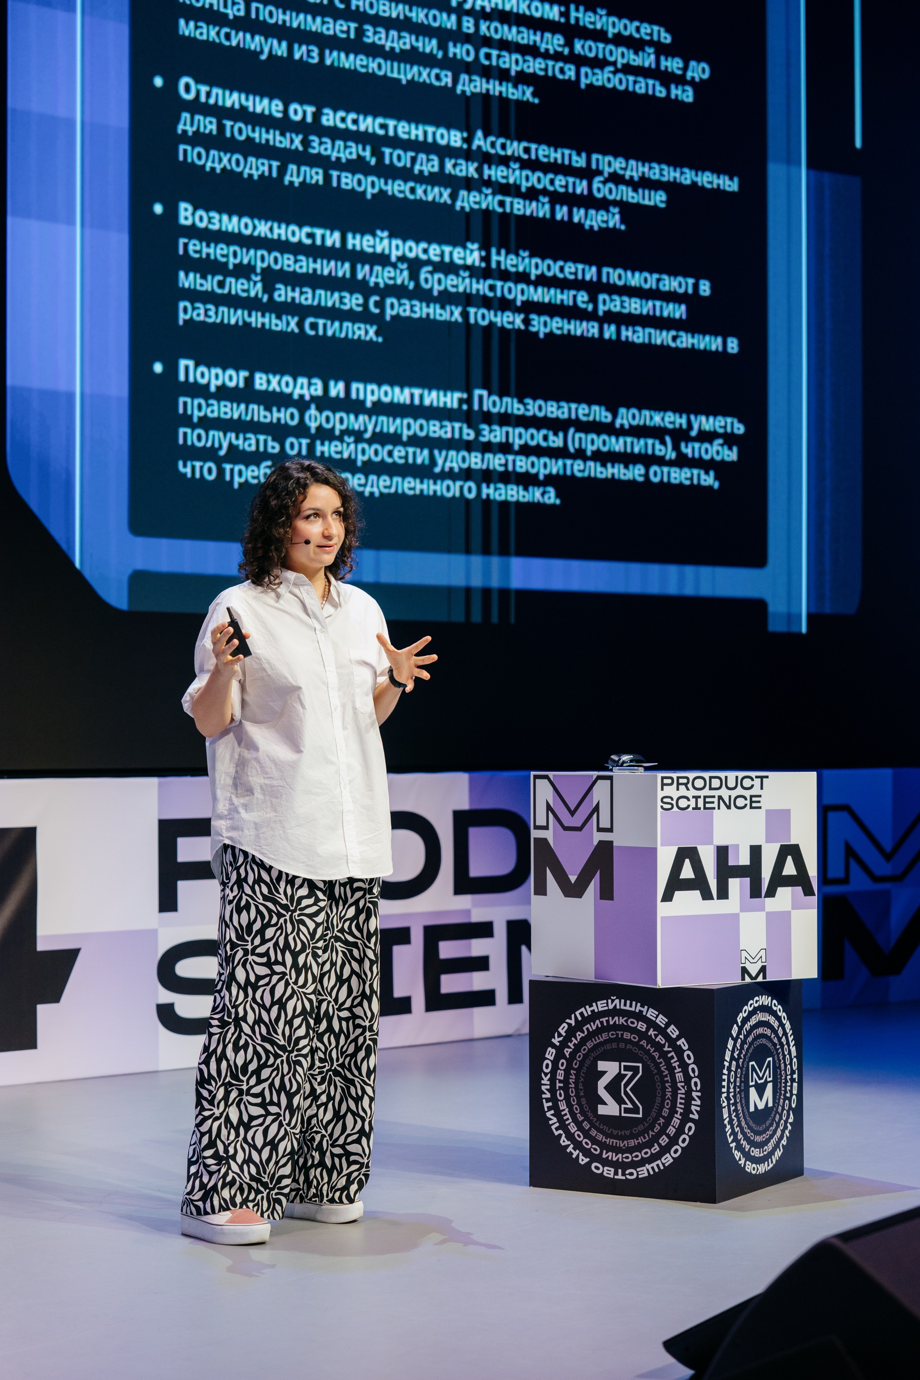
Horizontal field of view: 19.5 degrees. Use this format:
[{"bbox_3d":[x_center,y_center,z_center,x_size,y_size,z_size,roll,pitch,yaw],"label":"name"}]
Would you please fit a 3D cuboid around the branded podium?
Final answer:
[{"bbox_3d":[0.520,0.706,6.608,0.590,1.000,0.580,1,-2,-44],"label":"branded podium"}]

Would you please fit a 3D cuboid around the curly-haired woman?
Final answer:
[{"bbox_3d":[-0.350,0.342,5.965,0.600,1.700,0.420,1,-2,-43],"label":"curly-haired woman"}]

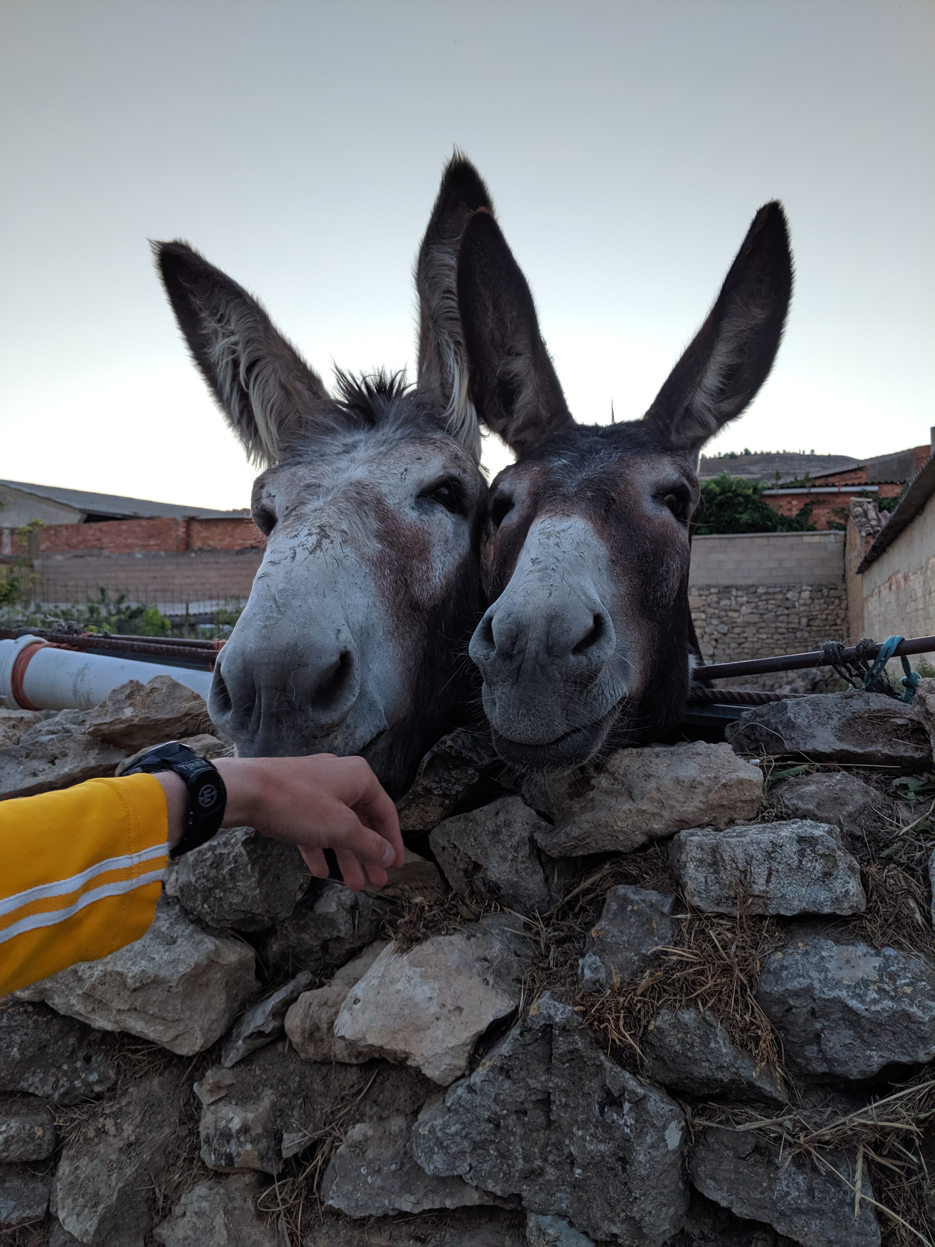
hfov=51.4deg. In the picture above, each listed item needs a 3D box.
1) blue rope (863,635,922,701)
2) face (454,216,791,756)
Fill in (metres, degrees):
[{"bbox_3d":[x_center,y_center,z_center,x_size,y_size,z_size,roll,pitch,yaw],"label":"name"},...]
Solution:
[{"bbox_3d":[0.540,0.058,1.240,0.072,0.084,0.050,0,0,15],"label":"blue rope"},{"bbox_3d":[0.152,-0.183,1.040,0.380,0.620,0.420,0,0,15],"label":"face"}]

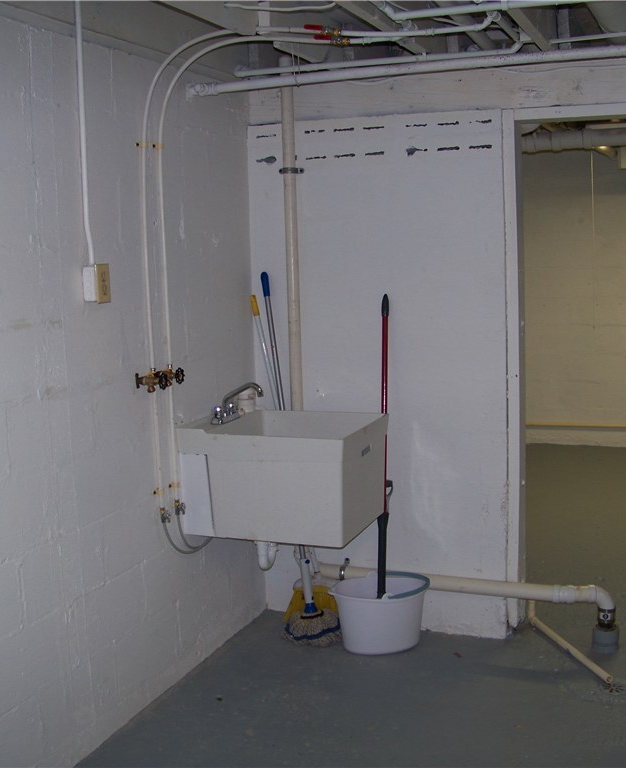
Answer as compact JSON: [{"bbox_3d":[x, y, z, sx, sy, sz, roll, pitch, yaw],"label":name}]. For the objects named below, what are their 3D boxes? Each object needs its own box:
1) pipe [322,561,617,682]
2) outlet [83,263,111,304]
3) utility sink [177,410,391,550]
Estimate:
[{"bbox_3d":[0.556,0.852,3.713,1.135,0.253,0.380,1,8,22],"label":"pipe"},{"bbox_3d":[-0.638,-0.296,2.882,0.047,0.113,0.073,1,8,22],"label":"outlet"},{"bbox_3d":[-0.090,0.312,3.506,0.609,0.374,0.466,1,8,22],"label":"utility sink"}]

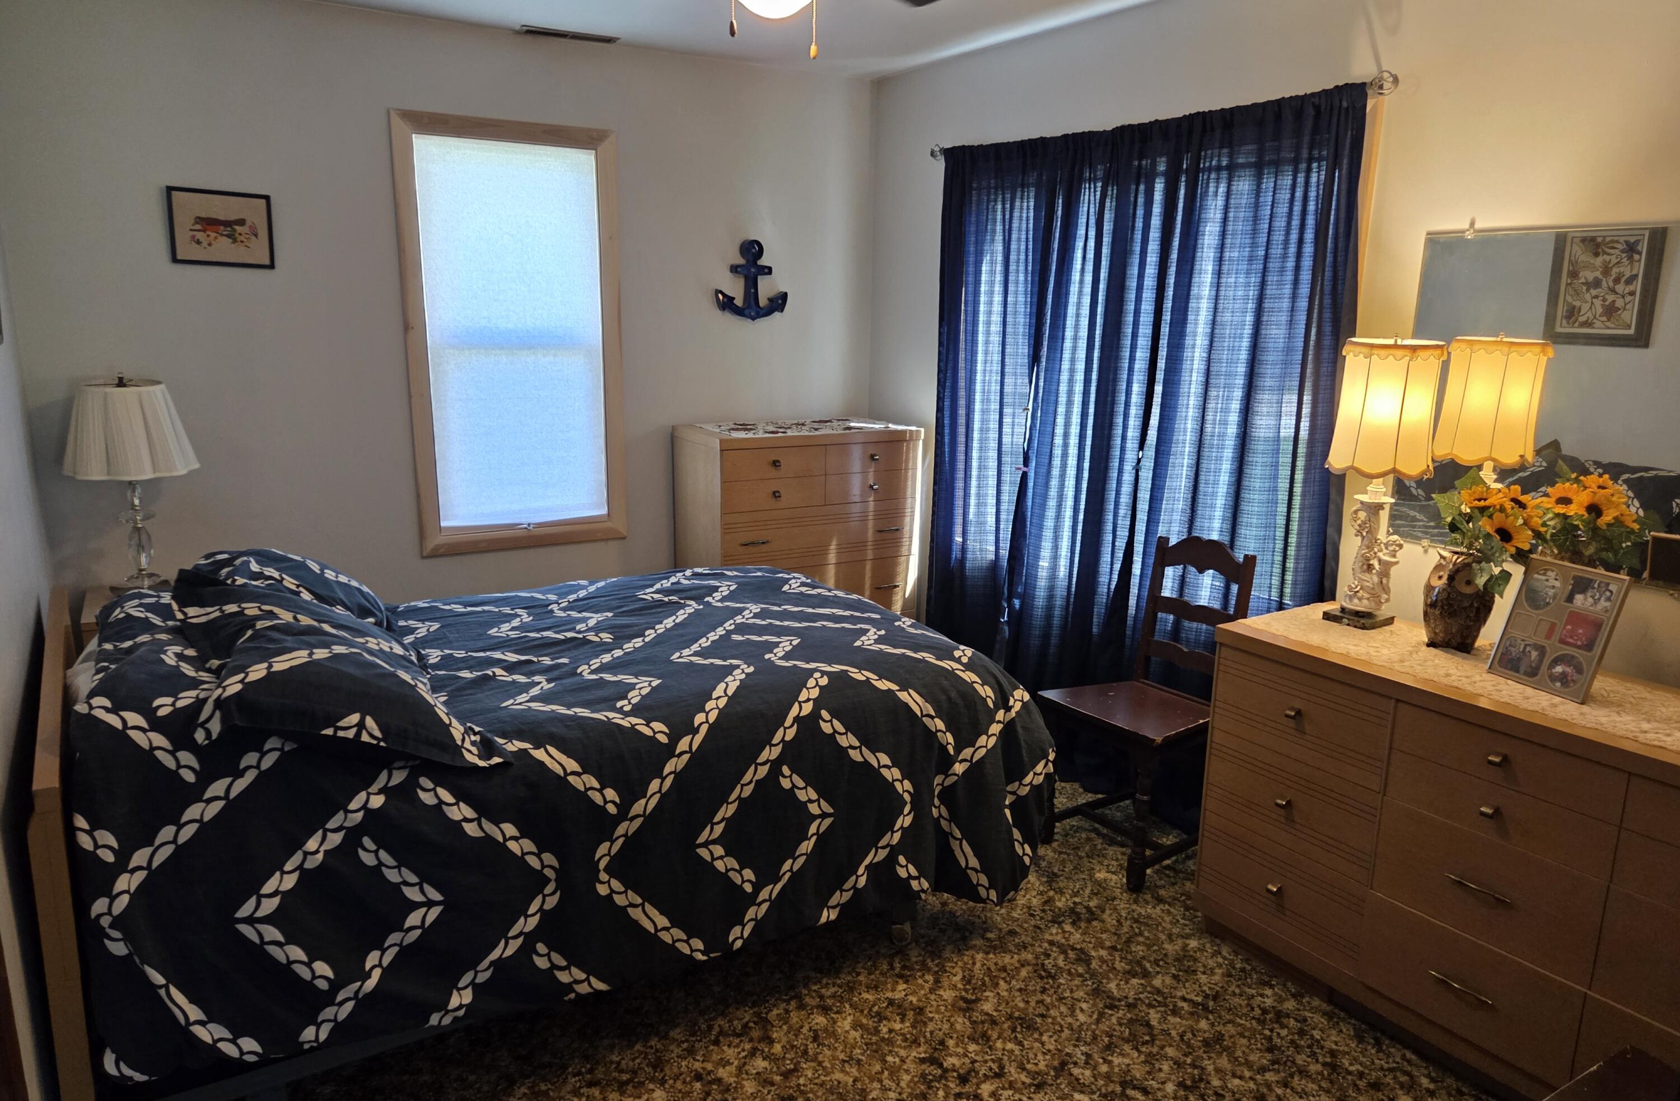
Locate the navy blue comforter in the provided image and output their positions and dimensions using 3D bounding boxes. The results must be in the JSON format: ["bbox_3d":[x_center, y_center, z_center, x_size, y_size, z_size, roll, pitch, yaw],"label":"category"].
[{"bbox_3d":[-0.707,0.457,2.902,1.988,0.700,1.510,-7,15,-31],"label":"navy blue comforter"}]

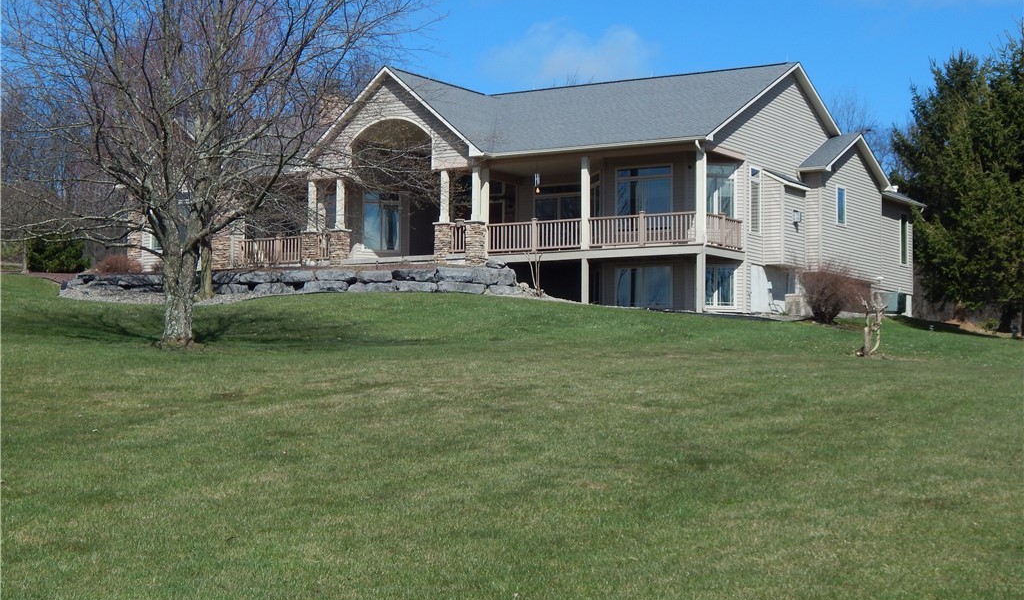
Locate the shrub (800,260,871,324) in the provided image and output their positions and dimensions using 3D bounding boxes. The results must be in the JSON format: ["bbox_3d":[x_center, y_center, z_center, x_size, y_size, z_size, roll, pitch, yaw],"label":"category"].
[{"bbox_3d":[9.300,-0.217,52.200,2.025,1.794,1.964,1,-4,0],"label":"shrub"}]

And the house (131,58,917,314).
[{"bbox_3d":[-0.152,-2.950,61.941,24.400,8.100,15.100,-2,-4,34],"label":"house"}]

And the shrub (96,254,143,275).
[{"bbox_3d":[-13.302,-1.200,61.000,1.623,0.676,1.460,-2,-4,34],"label":"shrub"}]

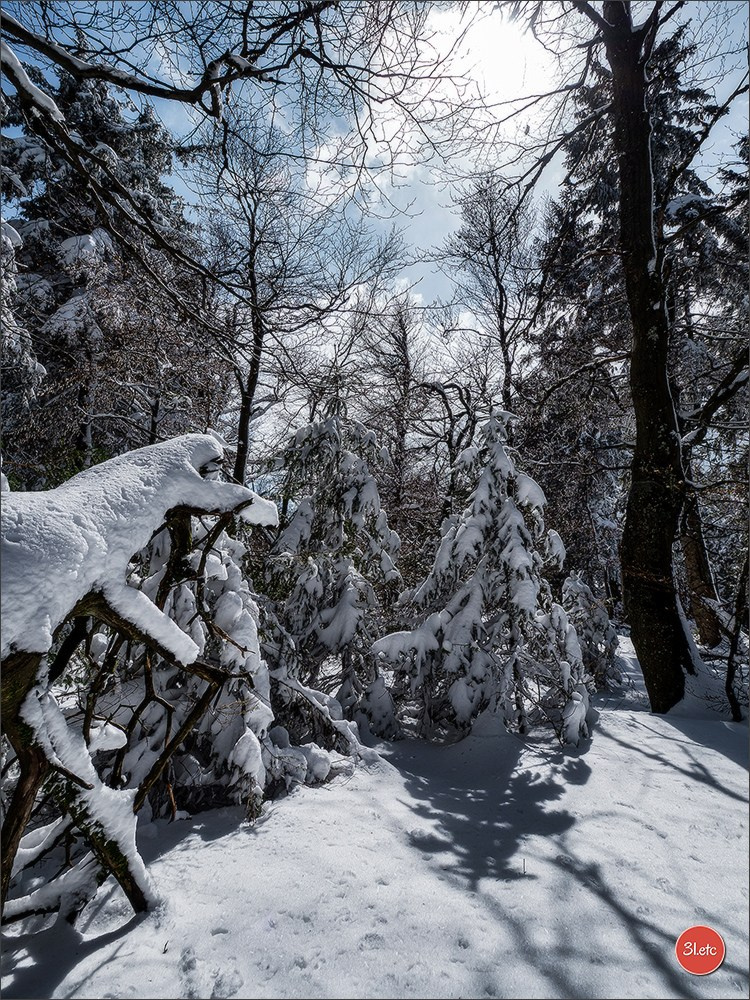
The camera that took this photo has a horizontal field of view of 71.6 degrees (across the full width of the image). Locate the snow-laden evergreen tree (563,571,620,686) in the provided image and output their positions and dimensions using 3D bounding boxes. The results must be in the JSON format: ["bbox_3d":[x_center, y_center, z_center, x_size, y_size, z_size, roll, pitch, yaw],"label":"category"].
[{"bbox_3d":[3.636,2.294,9.362,1.200,1.959,1.200,0,-9,0],"label":"snow-laden evergreen tree"}]

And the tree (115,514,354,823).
[{"bbox_3d":[-1.261,1.165,4.497,1.950,2.390,1.750,0,-9,0],"label":"tree"}]

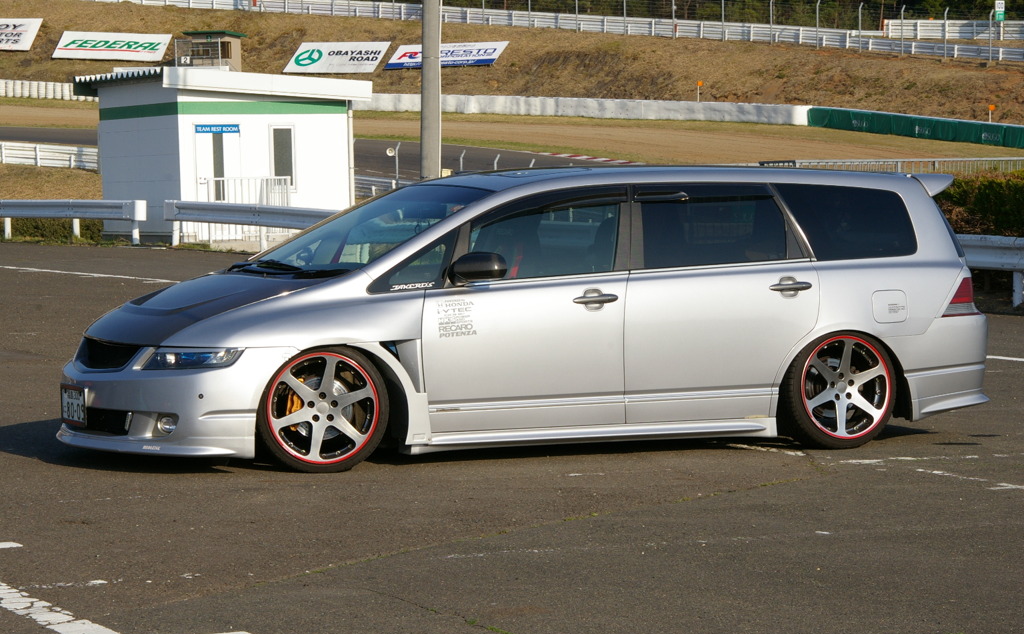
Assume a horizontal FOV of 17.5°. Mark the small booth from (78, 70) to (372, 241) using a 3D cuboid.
[{"bbox_3d":[-5.303,-2.944,61.204,3.949,3.071,4.826,-2,3,-26],"label":"small booth"}]

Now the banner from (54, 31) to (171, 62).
[{"bbox_3d":[-27.489,-18.635,229.000,7.670,0.120,3.477,2,37,8],"label":"banner"}]

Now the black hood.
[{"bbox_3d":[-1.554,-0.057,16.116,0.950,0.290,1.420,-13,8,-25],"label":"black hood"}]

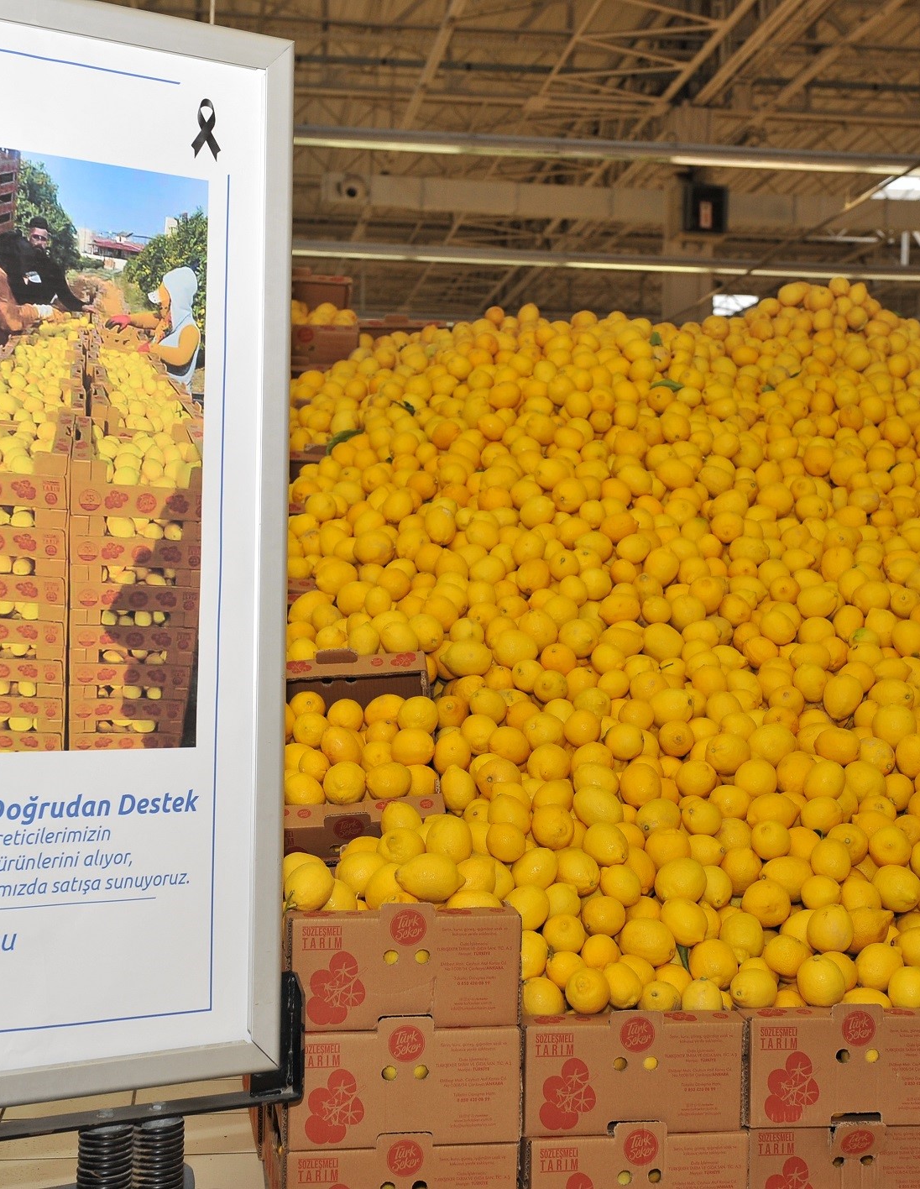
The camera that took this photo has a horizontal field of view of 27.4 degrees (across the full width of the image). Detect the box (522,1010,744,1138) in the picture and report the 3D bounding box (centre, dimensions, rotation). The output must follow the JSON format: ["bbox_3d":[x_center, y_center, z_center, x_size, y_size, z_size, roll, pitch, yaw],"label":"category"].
[{"bbox_3d":[0.213,0.647,2.739,0.300,0.160,0.400,0,1,-7],"label":"box"}]

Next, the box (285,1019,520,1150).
[{"bbox_3d":[-0.098,0.629,2.624,0.300,0.160,0.400,0,1,-8],"label":"box"}]

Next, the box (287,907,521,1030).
[{"bbox_3d":[-0.093,0.491,2.679,0.300,0.160,0.400,0,1,-7],"label":"box"}]

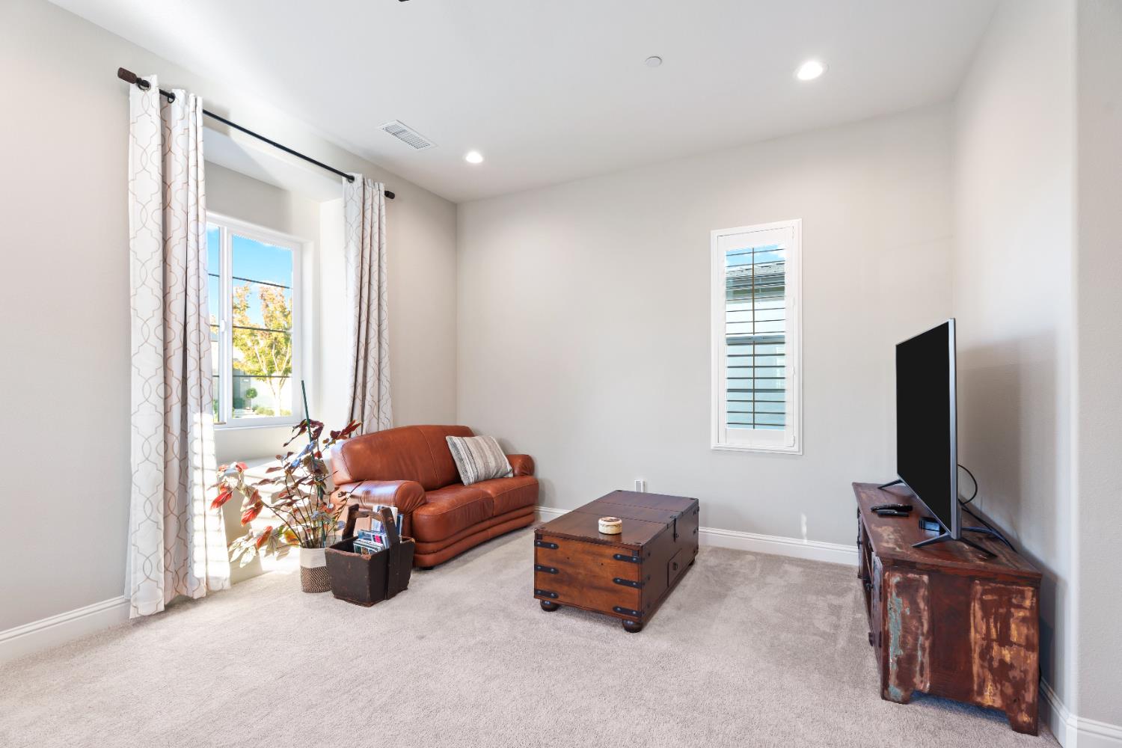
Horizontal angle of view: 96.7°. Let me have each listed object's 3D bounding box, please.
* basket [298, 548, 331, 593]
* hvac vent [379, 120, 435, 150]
[{"bbox_3d":[-1.502,1.188,3.078,0.197,0.265,0.197,0,0,27],"label":"basket"},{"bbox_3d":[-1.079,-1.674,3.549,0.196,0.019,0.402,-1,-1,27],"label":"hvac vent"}]

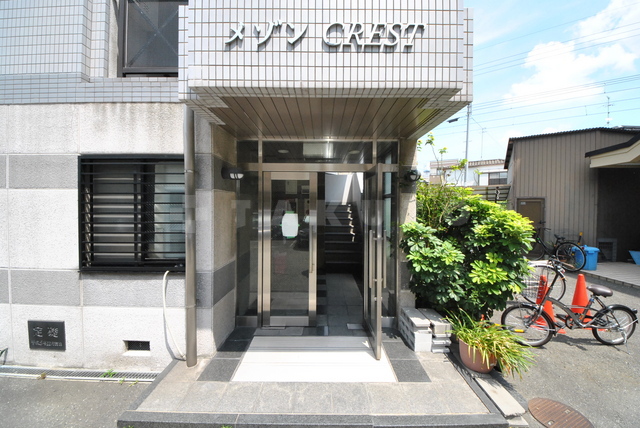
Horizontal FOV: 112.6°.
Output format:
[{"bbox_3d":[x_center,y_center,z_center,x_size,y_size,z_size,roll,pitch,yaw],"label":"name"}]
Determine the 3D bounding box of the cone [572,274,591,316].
[{"bbox_3d":[3.790,1.236,3.100,0.370,0.700,0.370,0,2,2],"label":"cone"}]

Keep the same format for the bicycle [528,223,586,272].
[{"bbox_3d":[6.040,0.810,5.580,0.570,1.080,1.780,0,2,9],"label":"bicycle"}]

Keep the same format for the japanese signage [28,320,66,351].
[{"bbox_3d":[-2.910,1.300,2.280,0.410,0.315,0.025,0,2,2],"label":"japanese signage"}]

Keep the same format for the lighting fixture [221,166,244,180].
[{"bbox_3d":[-1.000,-0.465,2.460,0.190,0.160,0.170,0,2,2],"label":"lighting fixture"}]

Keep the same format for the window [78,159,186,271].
[{"bbox_3d":[-1.945,0.000,2.245,1.170,1.210,0.110,0,2,2],"label":"window"}]

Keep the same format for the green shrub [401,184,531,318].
[{"bbox_3d":[1.670,0.420,2.700,1.400,1.620,1.200,0,2,2],"label":"green shrub"}]

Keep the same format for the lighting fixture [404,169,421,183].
[{"bbox_3d":[1.145,-0.475,2.630,0.150,0.150,0.160,0,2,2],"label":"lighting fixture"}]

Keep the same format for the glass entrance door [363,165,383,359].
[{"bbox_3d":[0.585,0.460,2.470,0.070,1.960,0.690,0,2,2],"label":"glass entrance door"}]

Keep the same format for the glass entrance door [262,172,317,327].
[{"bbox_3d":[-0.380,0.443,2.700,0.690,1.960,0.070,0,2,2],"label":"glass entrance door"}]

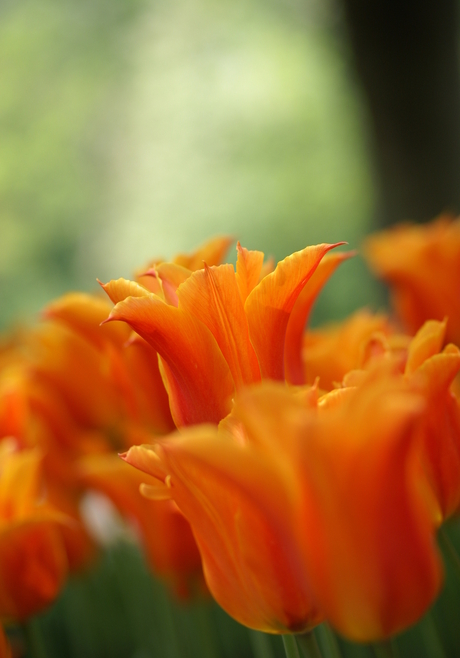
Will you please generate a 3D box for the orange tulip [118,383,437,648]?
[{"bbox_3d":[0.017,0.059,0.840,0.102,0.086,0.088,0,3,0],"label":"orange tulip"}]

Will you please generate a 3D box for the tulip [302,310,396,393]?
[{"bbox_3d":[0.050,0.014,1.100,0.056,0.054,0.054,0,3,0],"label":"tulip"}]

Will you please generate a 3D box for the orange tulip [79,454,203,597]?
[{"bbox_3d":[-0.033,0.085,1.100,0.068,0.064,0.064,0,3,0],"label":"orange tulip"}]

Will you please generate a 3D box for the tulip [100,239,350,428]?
[{"bbox_3d":[-0.002,0.006,0.930,0.088,0.076,0.080,0,3,0],"label":"tulip"}]

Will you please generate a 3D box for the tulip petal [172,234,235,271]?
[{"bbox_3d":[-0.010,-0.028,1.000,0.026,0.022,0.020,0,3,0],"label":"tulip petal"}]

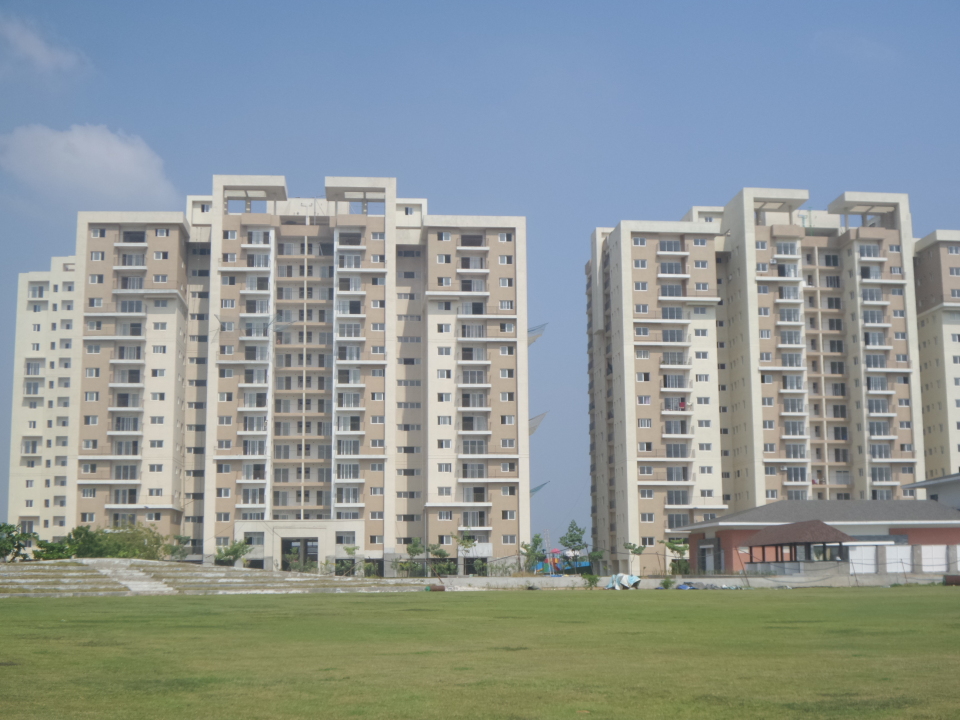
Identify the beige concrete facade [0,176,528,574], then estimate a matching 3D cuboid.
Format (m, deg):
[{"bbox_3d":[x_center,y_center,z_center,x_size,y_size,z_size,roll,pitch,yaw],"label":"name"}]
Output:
[{"bbox_3d":[-24.190,3.520,182.960,59.350,51.200,24.000,0,-9,-4],"label":"beige concrete facade"}]

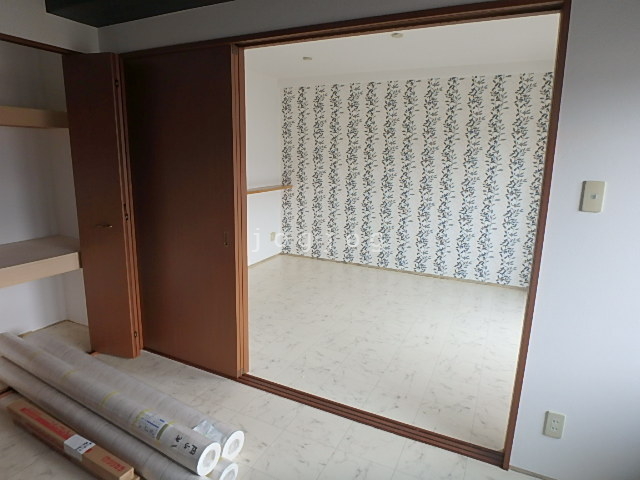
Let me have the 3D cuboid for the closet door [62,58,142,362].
[{"bbox_3d":[-1.433,-0.162,2.576,0.350,1.980,0.060,4,11,14],"label":"closet door"}]

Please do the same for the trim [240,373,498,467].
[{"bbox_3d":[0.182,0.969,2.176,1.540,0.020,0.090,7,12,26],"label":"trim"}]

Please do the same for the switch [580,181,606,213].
[{"bbox_3d":[1.052,-0.166,1.492,0.070,0.120,0.012,7,12,26],"label":"switch"}]

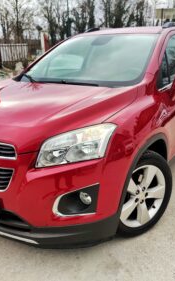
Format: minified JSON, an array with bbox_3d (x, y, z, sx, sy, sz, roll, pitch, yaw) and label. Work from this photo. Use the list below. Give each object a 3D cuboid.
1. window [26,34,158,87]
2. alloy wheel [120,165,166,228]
[{"bbox_3d":[0.024,-0.782,2.514,1.360,0.130,0.950,11,48,34],"label":"window"},{"bbox_3d":[0.380,0.407,2.025,0.480,0.480,0.180,-14,22,-33],"label":"alloy wheel"}]

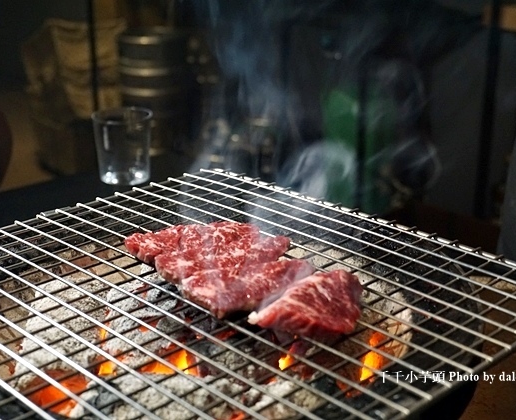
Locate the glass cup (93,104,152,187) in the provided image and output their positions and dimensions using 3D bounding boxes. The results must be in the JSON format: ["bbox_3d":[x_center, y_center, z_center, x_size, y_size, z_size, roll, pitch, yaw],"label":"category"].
[{"bbox_3d":[-0.168,-0.078,1.116,0.076,0.081,0.076,0,20,0],"label":"glass cup"}]

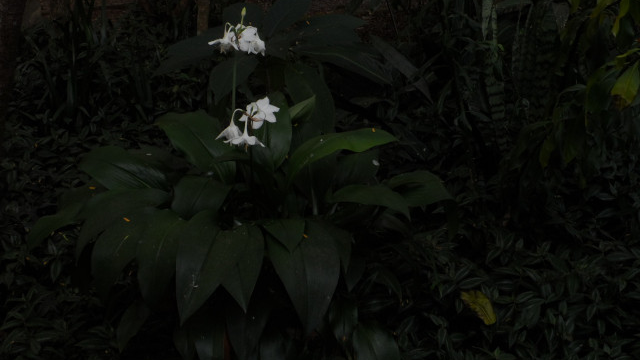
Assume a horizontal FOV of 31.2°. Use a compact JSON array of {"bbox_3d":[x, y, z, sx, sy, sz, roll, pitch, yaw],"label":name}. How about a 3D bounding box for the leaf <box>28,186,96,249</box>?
[{"bbox_3d":[-0.548,0.080,2.470,0.155,0.100,0.100,-2,18,-5],"label":"leaf"}]

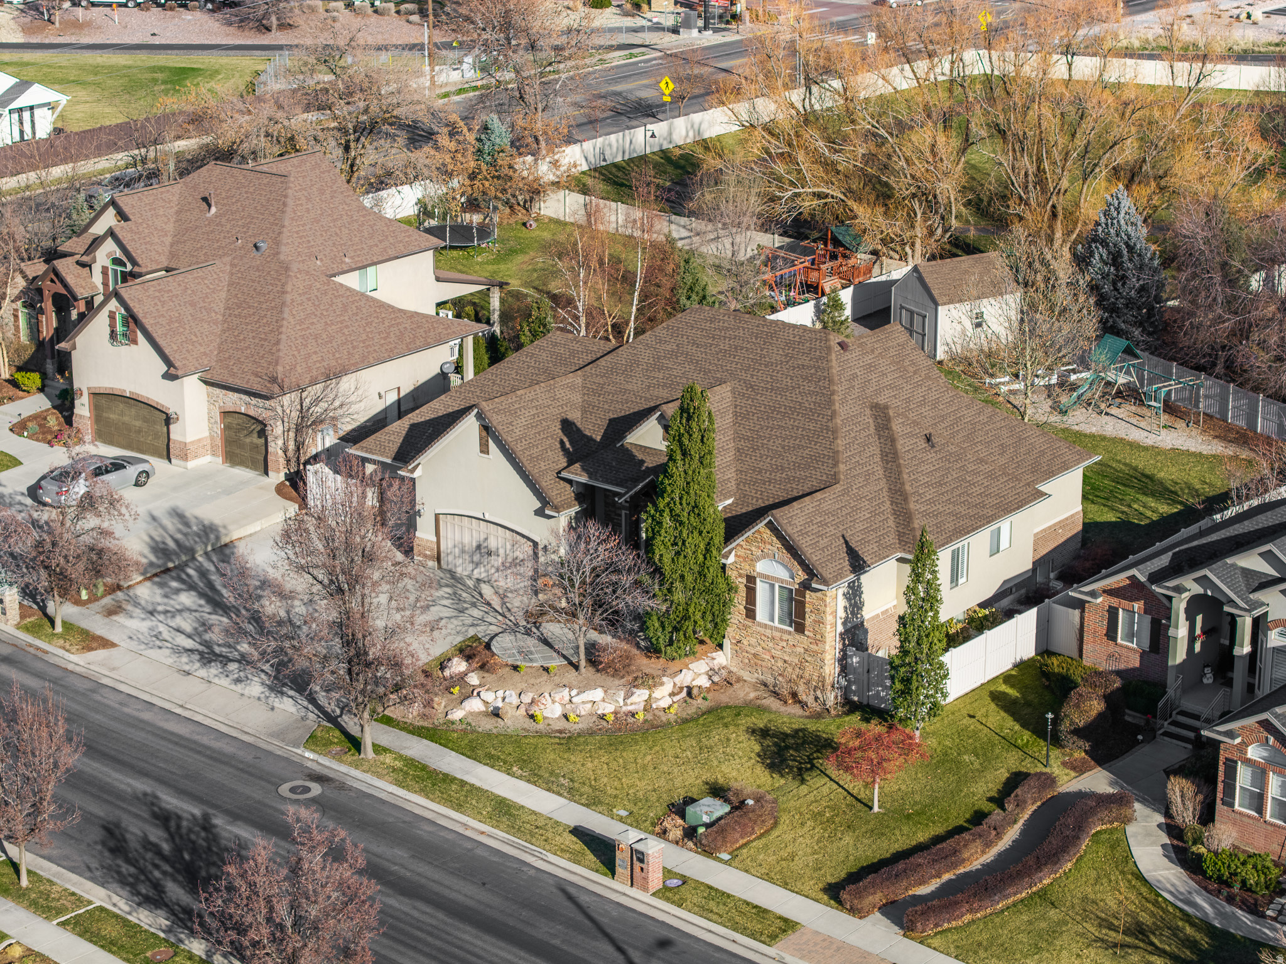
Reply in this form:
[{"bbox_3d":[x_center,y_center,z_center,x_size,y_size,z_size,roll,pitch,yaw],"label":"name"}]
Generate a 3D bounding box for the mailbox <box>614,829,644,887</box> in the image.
[{"bbox_3d":[-0.393,10.674,74.159,0.680,1.550,0.660,14,24,36],"label":"mailbox"}]

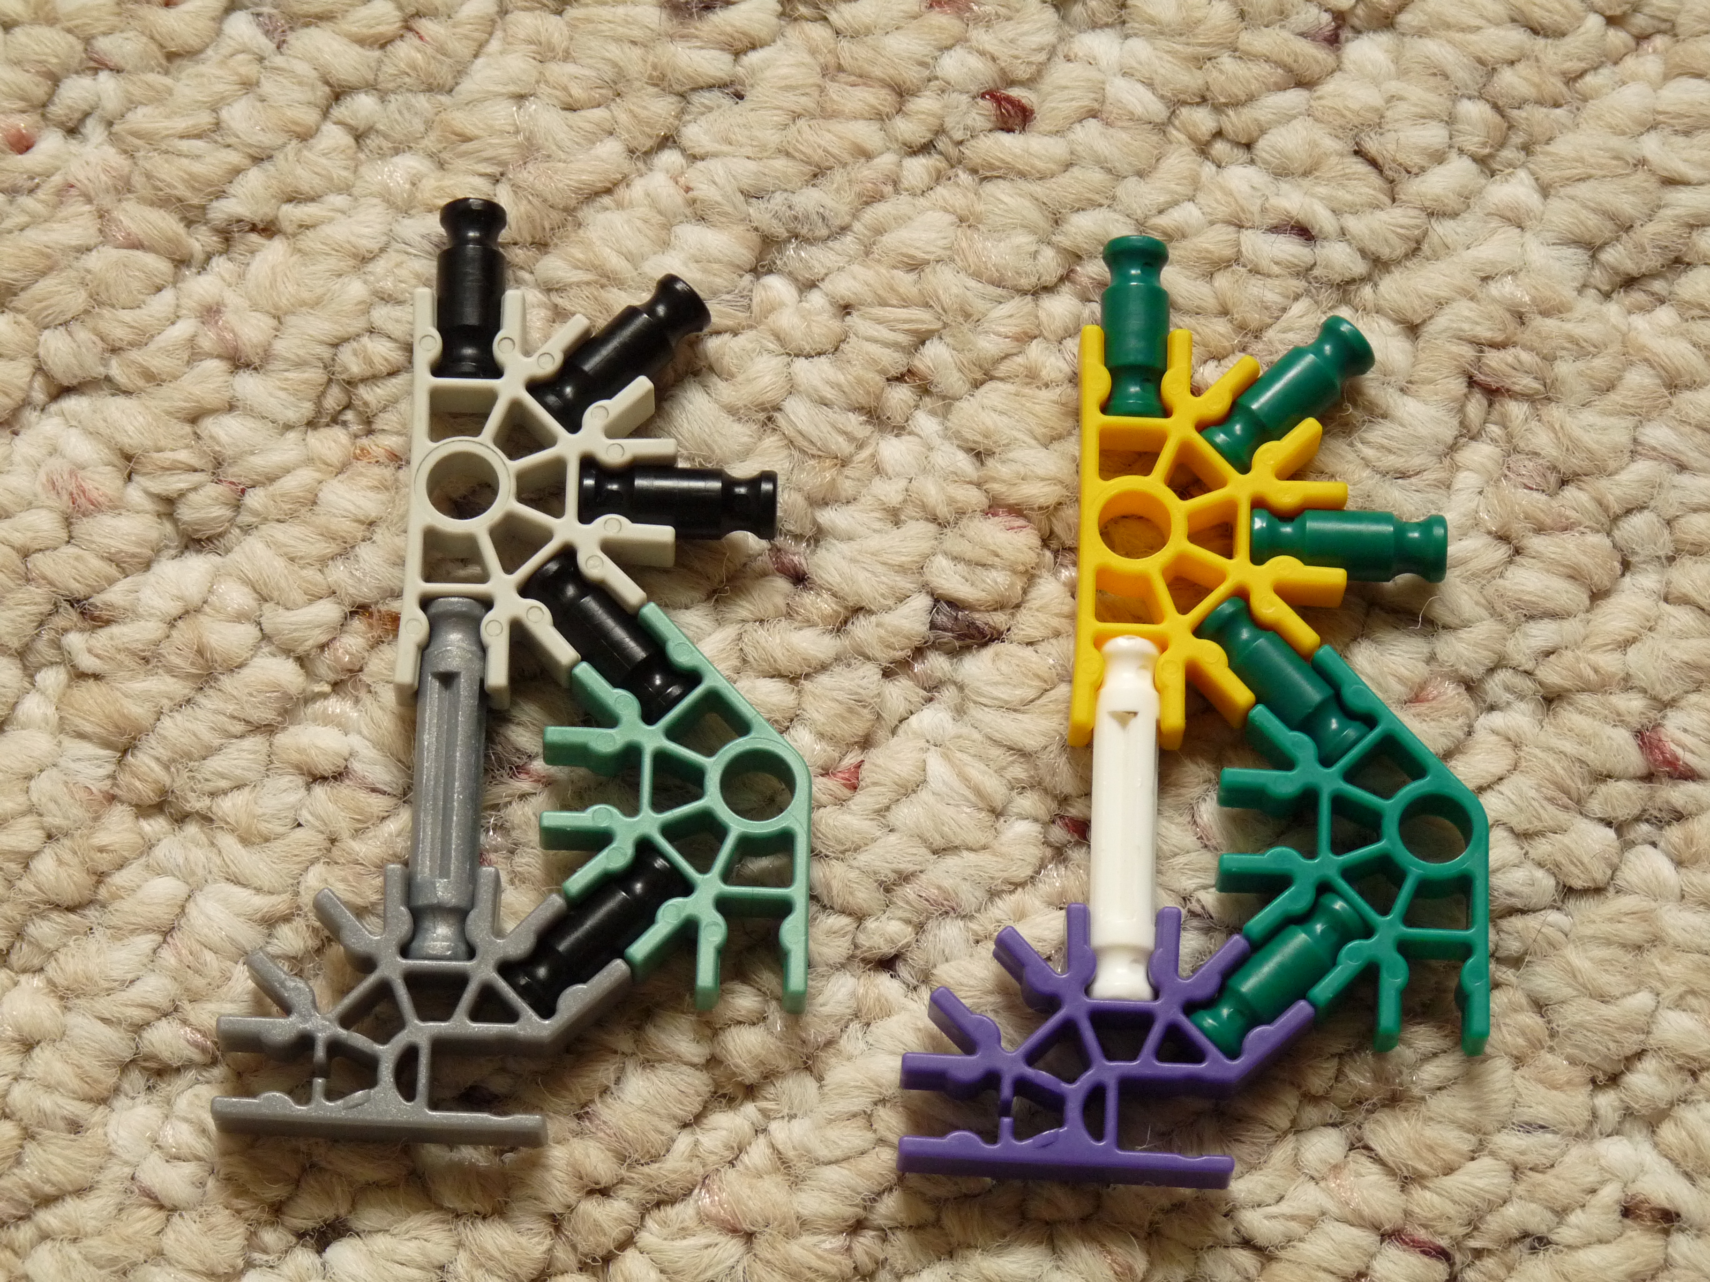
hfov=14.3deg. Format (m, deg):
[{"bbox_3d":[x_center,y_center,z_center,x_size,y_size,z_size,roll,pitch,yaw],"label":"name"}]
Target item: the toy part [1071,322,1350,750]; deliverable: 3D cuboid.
[{"bbox_3d":[0.031,-0.009,0.595,0.023,0.006,0.037,2,70,0],"label":"toy part"}]

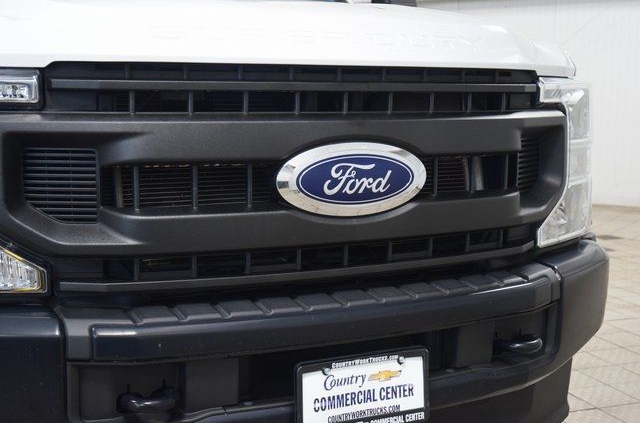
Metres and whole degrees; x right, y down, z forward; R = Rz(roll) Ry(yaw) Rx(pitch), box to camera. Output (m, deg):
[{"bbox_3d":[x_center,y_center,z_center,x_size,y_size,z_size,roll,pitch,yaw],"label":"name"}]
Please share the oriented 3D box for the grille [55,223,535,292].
[{"bbox_3d":[0.034,0.095,1.993,1.180,0.072,0.125,-3,8,-26],"label":"grille"}]

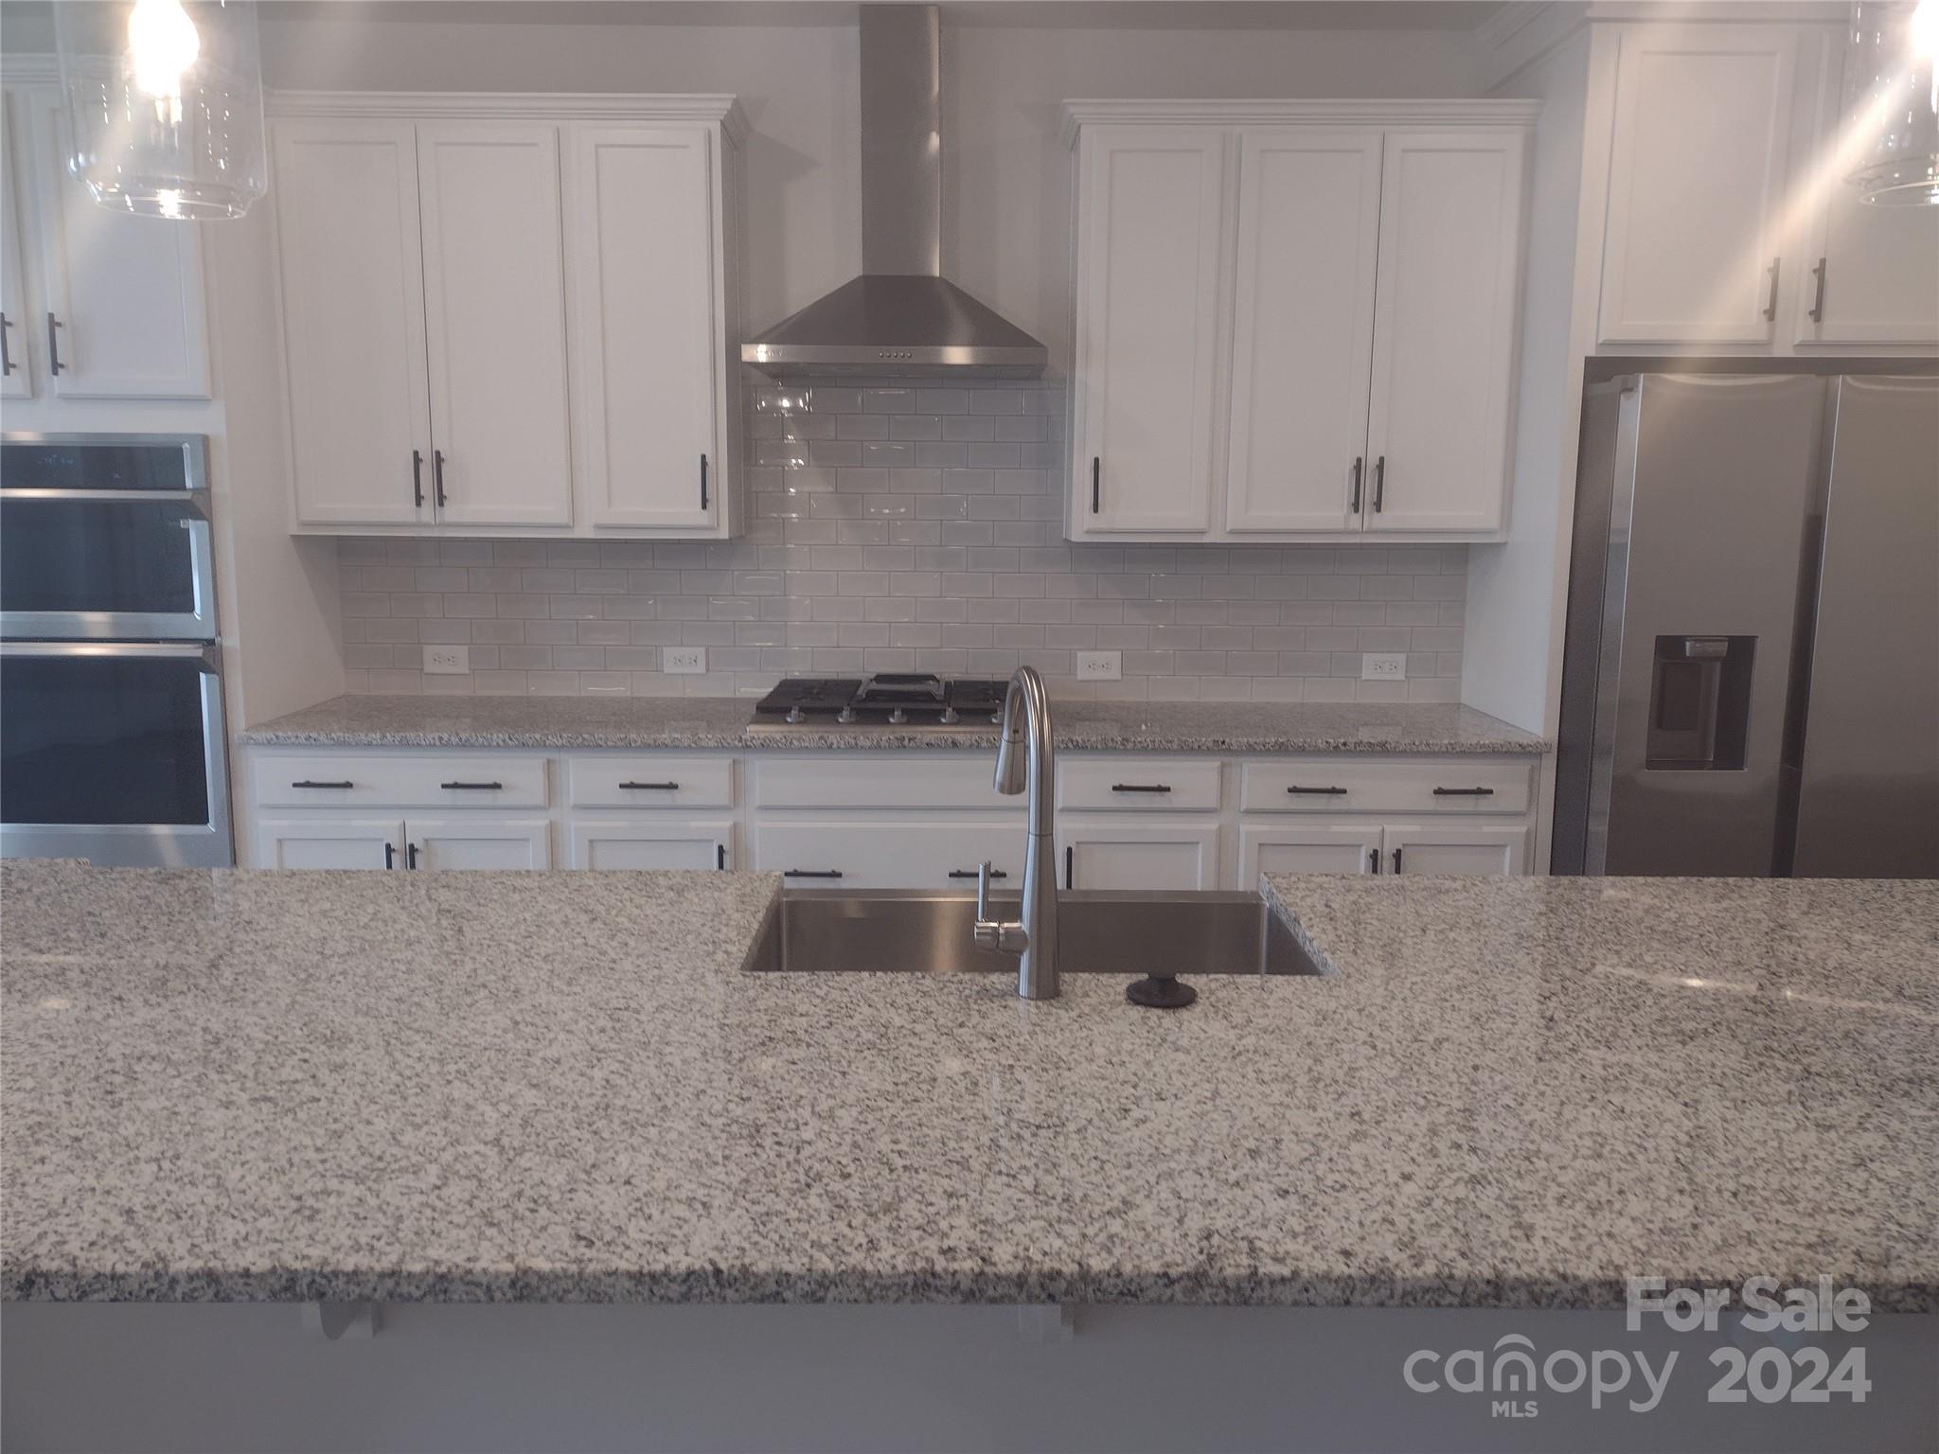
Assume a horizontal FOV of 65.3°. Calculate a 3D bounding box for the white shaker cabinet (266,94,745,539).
[{"bbox_3d":[-1.189,-1.065,4.036,1.199,1.105,0.352,0,9,-1],"label":"white shaker cabinet"}]

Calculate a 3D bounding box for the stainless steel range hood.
[{"bbox_3d":[-0.182,-1.394,3.920,0.757,0.930,0.495,0,9,-1],"label":"stainless steel range hood"}]

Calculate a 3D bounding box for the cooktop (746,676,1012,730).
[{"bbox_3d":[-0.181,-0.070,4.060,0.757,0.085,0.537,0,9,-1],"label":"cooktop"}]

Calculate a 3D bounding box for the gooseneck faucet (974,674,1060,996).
[{"bbox_3d":[0.043,0.116,1.940,0.103,0.394,0.257,-1,9,-9],"label":"gooseneck faucet"}]

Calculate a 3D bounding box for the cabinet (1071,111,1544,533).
[{"bbox_3d":[0.834,-1.053,4.055,1.207,1.105,0.352,0,9,-1],"label":"cabinet"}]

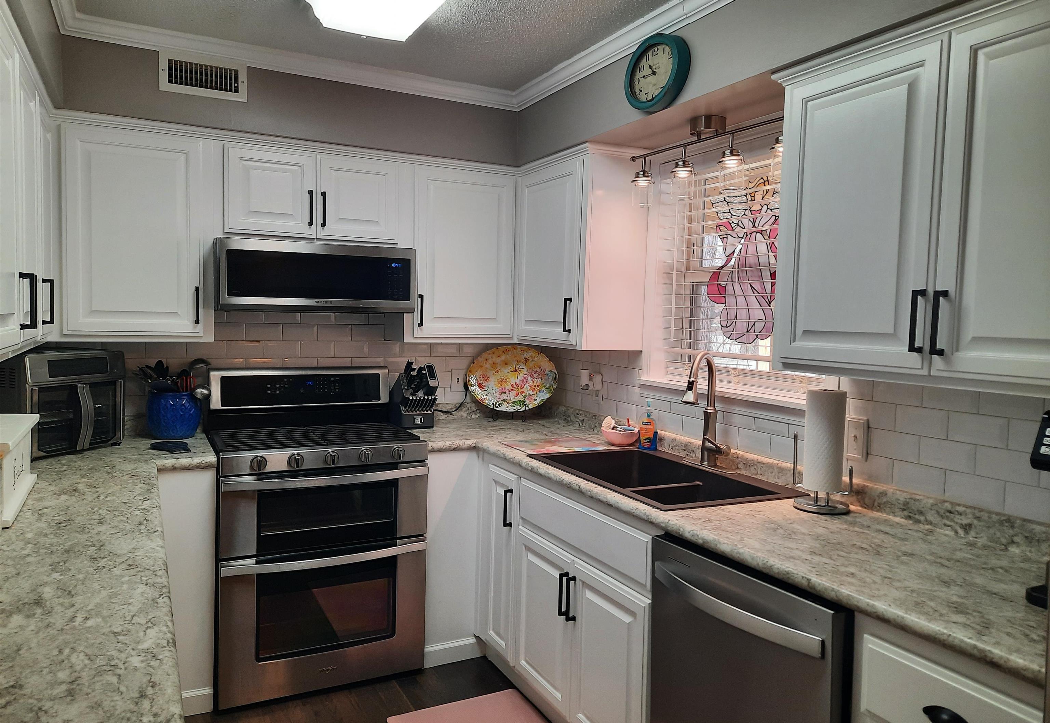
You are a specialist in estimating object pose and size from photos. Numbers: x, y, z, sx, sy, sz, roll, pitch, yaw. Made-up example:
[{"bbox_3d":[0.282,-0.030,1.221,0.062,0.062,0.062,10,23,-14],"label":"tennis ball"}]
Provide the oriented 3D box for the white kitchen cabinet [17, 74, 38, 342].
[{"bbox_3d":[-1.503,-0.418,2.005,0.335,0.780,0.425,0,4,-27],"label":"white kitchen cabinet"}]

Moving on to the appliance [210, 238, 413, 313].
[{"bbox_3d":[-0.889,-0.339,3.142,0.757,0.265,0.450,0,4,-27],"label":"appliance"}]

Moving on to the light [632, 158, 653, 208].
[{"bbox_3d":[0.457,-0.692,2.930,0.084,0.189,0.084,1,4,0],"label":"light"}]

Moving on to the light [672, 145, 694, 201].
[{"bbox_3d":[0.565,-0.673,2.719,0.084,0.193,0.084,1,4,0],"label":"light"}]

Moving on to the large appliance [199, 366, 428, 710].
[{"bbox_3d":[-0.854,0.636,3.069,0.757,1.180,0.710,0,4,-27],"label":"large appliance"}]

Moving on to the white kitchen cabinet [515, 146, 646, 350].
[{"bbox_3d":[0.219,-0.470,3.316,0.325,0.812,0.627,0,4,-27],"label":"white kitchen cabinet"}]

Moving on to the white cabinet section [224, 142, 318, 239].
[{"bbox_3d":[-1.066,-0.672,3.111,0.350,0.342,0.320,0,4,-27],"label":"white cabinet section"}]

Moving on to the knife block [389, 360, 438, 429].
[{"bbox_3d":[-0.505,0.139,3.403,0.147,0.309,0.265,0,4,-27],"label":"knife block"}]

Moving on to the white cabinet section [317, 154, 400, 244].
[{"bbox_3d":[-0.759,-0.674,3.267,0.346,0.342,0.320,0,4,-27],"label":"white cabinet section"}]

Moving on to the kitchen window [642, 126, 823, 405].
[{"bbox_3d":[0.736,-0.338,2.706,0.120,0.920,0.980,0,4,-27],"label":"kitchen window"}]

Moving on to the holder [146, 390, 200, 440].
[{"bbox_3d":[-1.397,0.210,3.026,0.198,0.181,0.198,0,4,-27],"label":"holder"}]

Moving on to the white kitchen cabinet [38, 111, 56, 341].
[{"bbox_3d":[-1.701,-0.447,2.392,0.335,0.780,0.445,0,4,-27],"label":"white kitchen cabinet"}]

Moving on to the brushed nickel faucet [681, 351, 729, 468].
[{"bbox_3d":[0.621,0.164,2.578,0.115,0.397,0.230,4,5,39],"label":"brushed nickel faucet"}]

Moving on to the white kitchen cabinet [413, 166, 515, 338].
[{"bbox_3d":[-0.336,-0.484,3.495,0.490,0.745,0.330,0,4,-27],"label":"white kitchen cabinet"}]

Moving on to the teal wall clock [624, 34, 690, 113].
[{"bbox_3d":[0.439,-0.951,2.510,0.065,0.248,0.248,-1,4,-32],"label":"teal wall clock"}]

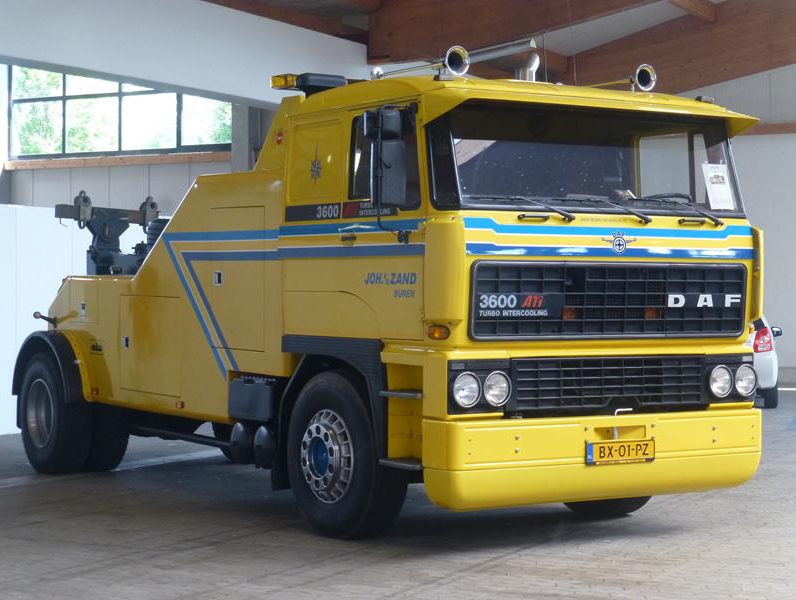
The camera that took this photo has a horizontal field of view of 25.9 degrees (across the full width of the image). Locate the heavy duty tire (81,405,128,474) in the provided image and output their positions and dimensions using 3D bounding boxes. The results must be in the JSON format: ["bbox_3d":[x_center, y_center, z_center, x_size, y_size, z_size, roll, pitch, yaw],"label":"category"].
[{"bbox_3d":[-2.708,0.979,15.228,0.300,1.080,1.080,0,0,-33],"label":"heavy duty tire"}]

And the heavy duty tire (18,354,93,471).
[{"bbox_3d":[-3.048,0.980,15.342,0.300,1.070,1.070,0,0,-33],"label":"heavy duty tire"}]

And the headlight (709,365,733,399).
[{"bbox_3d":[2.030,0.517,10.984,0.200,0.200,0.090,0,0,-33],"label":"headlight"}]

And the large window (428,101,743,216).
[{"bbox_3d":[1.245,-0.834,10.590,2.320,0.660,0.280,0,0,-33],"label":"large window"}]

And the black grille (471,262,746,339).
[{"bbox_3d":[1.309,0.002,10.489,2.160,0.465,0.090,0,0,-33],"label":"black grille"}]

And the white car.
[{"bbox_3d":[4.755,0.781,25.986,1.680,1.500,3.750,0,0,7],"label":"white car"}]

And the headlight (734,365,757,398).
[{"bbox_3d":[2.209,0.516,11.097,0.200,0.205,0.110,0,0,-33],"label":"headlight"}]

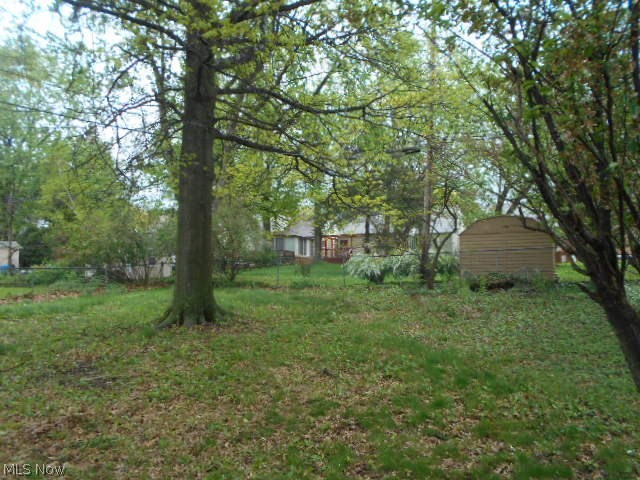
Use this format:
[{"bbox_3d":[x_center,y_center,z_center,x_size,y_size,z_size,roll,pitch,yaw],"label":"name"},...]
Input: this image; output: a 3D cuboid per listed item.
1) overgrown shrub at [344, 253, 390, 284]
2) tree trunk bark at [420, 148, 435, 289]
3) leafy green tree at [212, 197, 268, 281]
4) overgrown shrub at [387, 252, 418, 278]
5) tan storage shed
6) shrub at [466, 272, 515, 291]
[{"bbox_3d":[2.016,1.209,20.400,1.950,1.350,1.700,0,0,0],"label":"overgrown shrub"},{"bbox_3d":[3.802,-0.760,17.000,0.440,4.950,0.420,0,0,0],"label":"tree trunk bark"},{"bbox_3d":[-4.213,-0.078,25.000,3.000,4.400,2.800,0,0,0],"label":"leafy green tree"},{"bbox_3d":[3.690,1.141,21.500,1.500,1.200,1.400,0,0,0],"label":"overgrown shrub"},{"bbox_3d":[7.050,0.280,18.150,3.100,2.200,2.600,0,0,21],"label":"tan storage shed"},{"bbox_3d":[5.640,1.373,15.900,1.600,0.600,0.950,0,0,0],"label":"shrub"}]

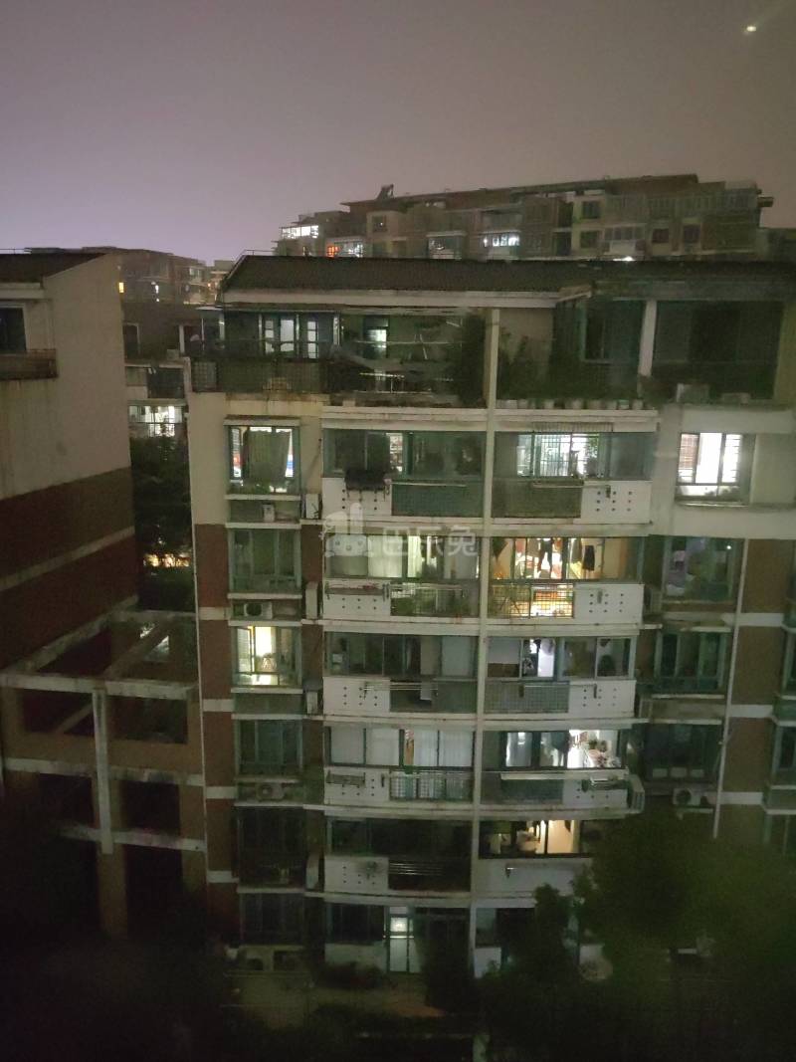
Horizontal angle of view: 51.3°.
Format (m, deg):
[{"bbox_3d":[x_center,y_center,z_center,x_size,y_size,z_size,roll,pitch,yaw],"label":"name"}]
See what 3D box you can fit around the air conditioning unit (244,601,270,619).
[{"bbox_3d":[-3.955,2.271,23.486,0.790,0.530,0.320,1,12,-1],"label":"air conditioning unit"}]

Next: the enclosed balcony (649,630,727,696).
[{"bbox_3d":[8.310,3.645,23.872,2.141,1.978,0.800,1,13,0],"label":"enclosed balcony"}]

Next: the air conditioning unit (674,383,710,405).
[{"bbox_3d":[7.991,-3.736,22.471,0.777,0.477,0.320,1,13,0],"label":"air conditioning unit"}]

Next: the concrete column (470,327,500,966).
[{"bbox_3d":[2.421,3.921,23.761,0.210,19.901,0.240,1,11,0],"label":"concrete column"}]

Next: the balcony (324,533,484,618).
[{"bbox_3d":[0.139,1.134,23.948,4.378,2.503,1.500,1,11,2],"label":"balcony"}]

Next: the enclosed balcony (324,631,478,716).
[{"bbox_3d":[0.100,3.910,24.175,4.346,2.562,1.400,1,13,0],"label":"enclosed balcony"}]

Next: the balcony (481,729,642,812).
[{"bbox_3d":[4.578,6.710,24.246,4.474,2.580,1.350,1,13,0],"label":"balcony"}]

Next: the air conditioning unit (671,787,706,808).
[{"bbox_3d":[8.623,7.881,24.689,0.824,0.619,0.320,1,13,0],"label":"air conditioning unit"}]

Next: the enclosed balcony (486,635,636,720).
[{"bbox_3d":[4.612,4.057,24.199,4.121,2.479,1.200,1,12,-1],"label":"enclosed balcony"}]

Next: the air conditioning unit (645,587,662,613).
[{"bbox_3d":[7.392,2.007,23.929,0.290,0.560,0.820,1,12,-1],"label":"air conditioning unit"}]

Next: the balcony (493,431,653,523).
[{"bbox_3d":[4.715,-1.583,22.910,4.270,2.482,1.400,1,13,0],"label":"balcony"}]

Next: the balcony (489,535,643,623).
[{"bbox_3d":[4.631,1.233,23.552,4.284,2.513,1.400,1,13,0],"label":"balcony"}]

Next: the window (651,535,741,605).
[{"bbox_3d":[8.363,1.048,23.283,2.225,1.937,0.800,1,13,0],"label":"window"}]

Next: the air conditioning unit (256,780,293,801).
[{"bbox_3d":[-3.770,7.770,24.733,0.880,0.540,0.330,1,12,-1],"label":"air conditioning unit"}]

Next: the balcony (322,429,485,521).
[{"bbox_3d":[0.184,-1.686,23.378,4.420,2.464,1.500,1,11,2],"label":"balcony"}]

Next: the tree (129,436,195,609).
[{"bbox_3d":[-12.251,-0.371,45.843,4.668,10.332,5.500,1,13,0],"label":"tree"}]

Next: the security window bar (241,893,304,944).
[{"bbox_3d":[-3.895,11.981,25.770,1.910,1.769,0.300,1,13,0],"label":"security window bar"}]

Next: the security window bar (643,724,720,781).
[{"bbox_3d":[8.305,6.410,24.534,2.115,1.802,0.600,1,12,-1],"label":"security window bar"}]

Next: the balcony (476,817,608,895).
[{"bbox_3d":[4.333,9.393,24.830,4.154,2.650,1.300,1,13,0],"label":"balcony"}]

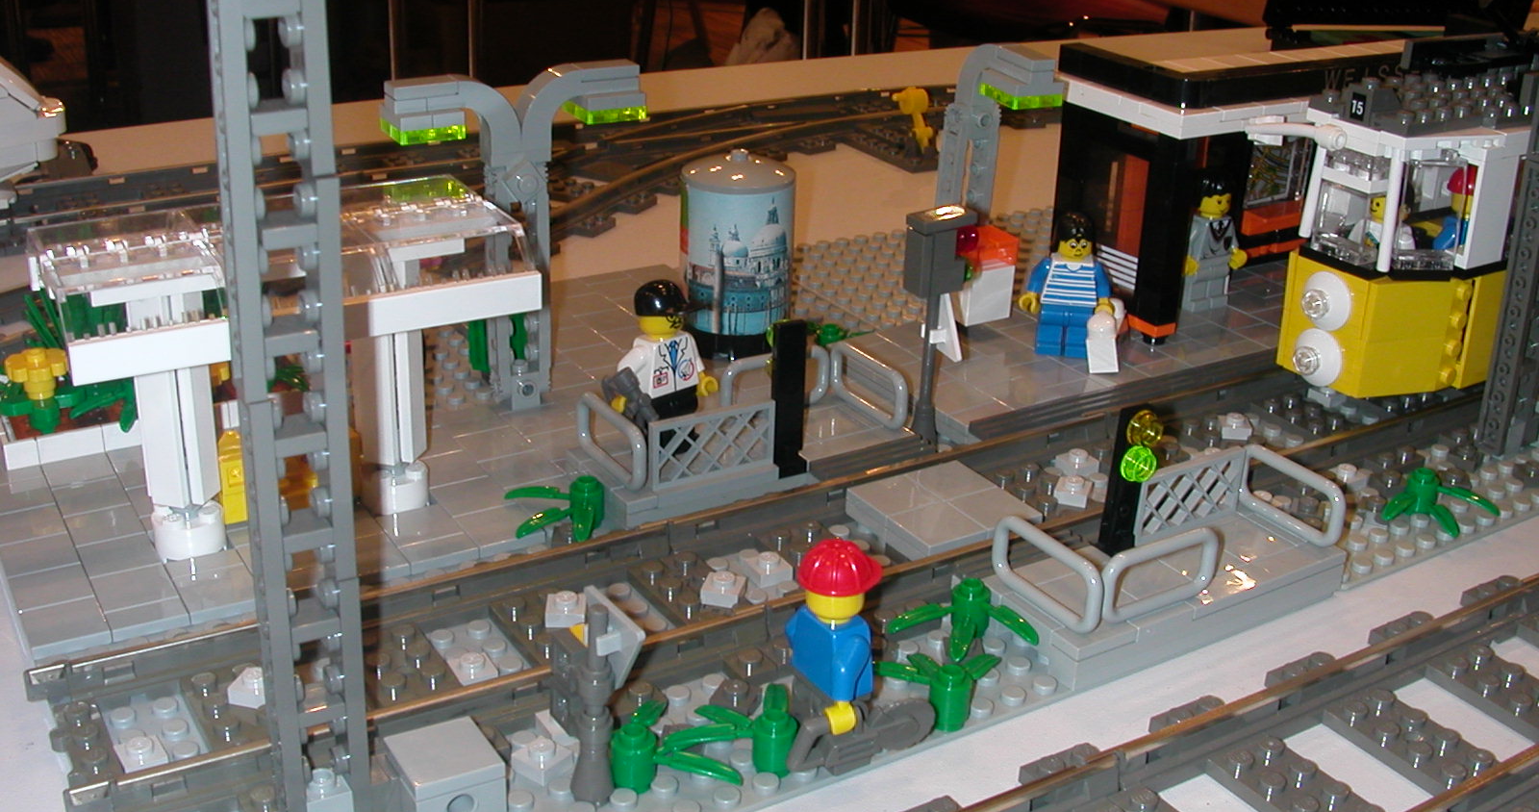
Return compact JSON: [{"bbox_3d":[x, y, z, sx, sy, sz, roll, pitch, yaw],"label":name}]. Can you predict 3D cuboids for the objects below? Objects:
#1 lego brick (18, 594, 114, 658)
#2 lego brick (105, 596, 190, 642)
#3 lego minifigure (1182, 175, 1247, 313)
[{"bbox_3d":[-0.143,0.046,0.336,0.016,0.003,0.016,-12,27,-30],"label":"lego brick"},{"bbox_3d":[-0.128,0.044,0.339,0.016,0.003,0.008,-12,27,-30],"label":"lego brick"},{"bbox_3d":[0.140,-0.052,0.521,0.024,0.042,0.012,-12,27,-30],"label":"lego minifigure"}]

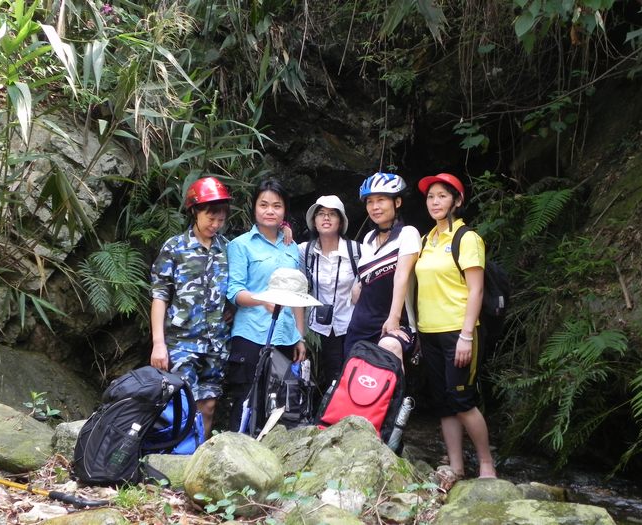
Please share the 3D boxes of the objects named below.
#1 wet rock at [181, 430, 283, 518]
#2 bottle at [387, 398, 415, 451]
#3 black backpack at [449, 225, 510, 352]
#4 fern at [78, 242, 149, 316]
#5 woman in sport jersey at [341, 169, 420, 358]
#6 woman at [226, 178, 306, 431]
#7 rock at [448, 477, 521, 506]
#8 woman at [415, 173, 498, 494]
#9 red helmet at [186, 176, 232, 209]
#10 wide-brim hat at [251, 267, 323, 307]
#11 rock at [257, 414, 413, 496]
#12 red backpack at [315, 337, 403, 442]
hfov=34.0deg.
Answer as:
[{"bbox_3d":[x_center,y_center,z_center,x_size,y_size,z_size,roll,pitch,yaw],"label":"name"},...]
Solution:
[{"bbox_3d":[-0.374,0.903,4.500,0.430,0.370,0.400,0,3,0],"label":"wet rock"},{"bbox_3d":[0.370,0.744,4.830,0.060,0.260,0.060,13,-12,15],"label":"bottle"},{"bbox_3d":[0.824,0.135,5.680,0.320,0.540,0.260,2,4,38],"label":"black backpack"},{"bbox_3d":[-1.204,0.104,6.100,0.440,0.440,0.360,0,4,0],"label":"fern"},{"bbox_3d":[0.289,0.354,5.242,0.470,1.600,0.480,2,4,33],"label":"woman in sport jersey"},{"bbox_3d":[-0.262,0.370,5.291,0.450,1.580,0.340,-1,3,-22],"label":"woman"},{"bbox_3d":[0.801,1.122,5.150,0.390,0.180,0.330,0,4,0],"label":"rock"},{"bbox_3d":[0.693,0.345,5.420,0.460,1.600,0.340,3,5,36],"label":"woman"},{"bbox_3d":[-0.556,-0.346,5.200,0.210,0.160,0.260,-2,4,-38],"label":"red helmet"},{"bbox_3d":[-0.168,0.118,4.980,0.330,0.150,0.340,7,10,-1],"label":"wide-brim hat"},{"bbox_3d":[0.081,0.899,4.850,0.700,0.390,0.550,0,4,0],"label":"rock"},{"bbox_3d":[0.181,0.597,4.830,0.330,0.490,0.220,14,-14,15],"label":"red backpack"}]

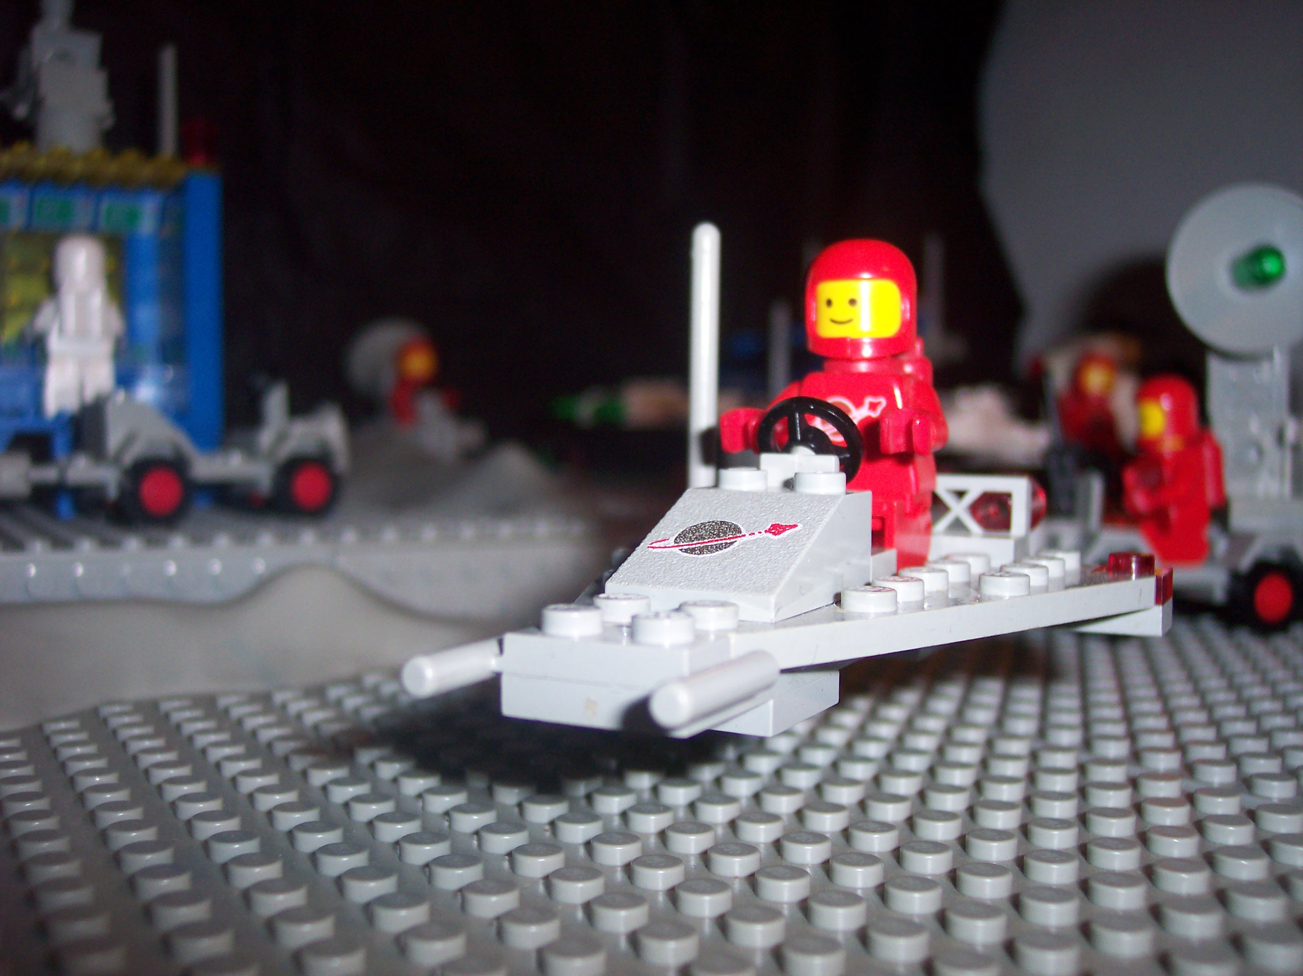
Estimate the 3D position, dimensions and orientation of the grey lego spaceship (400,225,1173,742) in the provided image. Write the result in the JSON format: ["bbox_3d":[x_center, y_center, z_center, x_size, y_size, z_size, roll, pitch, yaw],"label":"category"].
[{"bbox_3d":[0.013,-0.005,0.140,0.064,0.049,0.087,2,4,28],"label":"grey lego spaceship"}]

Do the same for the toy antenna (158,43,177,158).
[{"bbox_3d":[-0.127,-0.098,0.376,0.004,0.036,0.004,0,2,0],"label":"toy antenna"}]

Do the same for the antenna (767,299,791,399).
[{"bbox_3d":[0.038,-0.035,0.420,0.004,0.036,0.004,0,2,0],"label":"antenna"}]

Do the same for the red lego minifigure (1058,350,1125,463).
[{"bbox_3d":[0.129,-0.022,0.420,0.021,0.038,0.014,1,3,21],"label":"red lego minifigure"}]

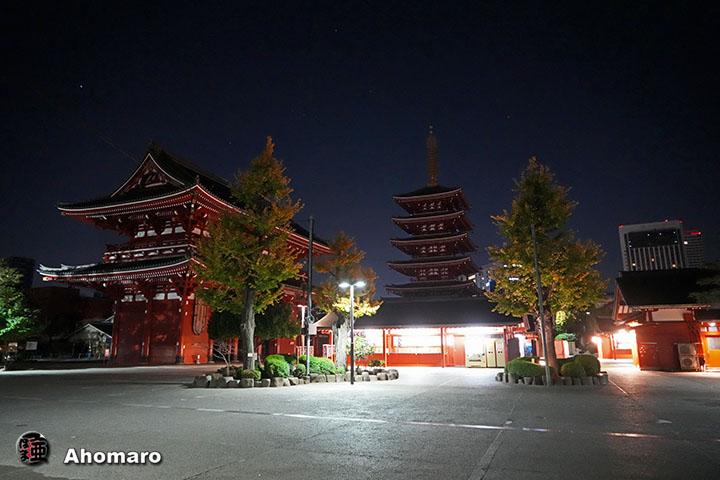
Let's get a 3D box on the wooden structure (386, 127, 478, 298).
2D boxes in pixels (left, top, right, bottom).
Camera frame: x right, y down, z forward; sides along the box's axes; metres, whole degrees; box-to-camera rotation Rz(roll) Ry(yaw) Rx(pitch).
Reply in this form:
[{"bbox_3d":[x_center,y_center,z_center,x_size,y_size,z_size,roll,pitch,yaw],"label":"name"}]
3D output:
[{"bbox_3d":[17.375,-2.087,110.086,18.200,51.800,18.200,-6,-14,20],"label":"wooden structure"}]

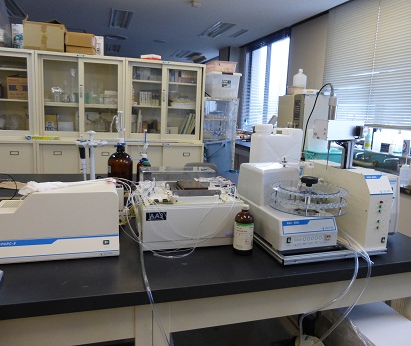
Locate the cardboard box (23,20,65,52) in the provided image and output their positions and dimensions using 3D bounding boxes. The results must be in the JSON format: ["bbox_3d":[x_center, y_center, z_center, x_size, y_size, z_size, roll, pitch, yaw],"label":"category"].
[{"bbox_3d":[-1.620,-1.347,3.518,0.367,0.255,0.300,-1,10,-18],"label":"cardboard box"}]

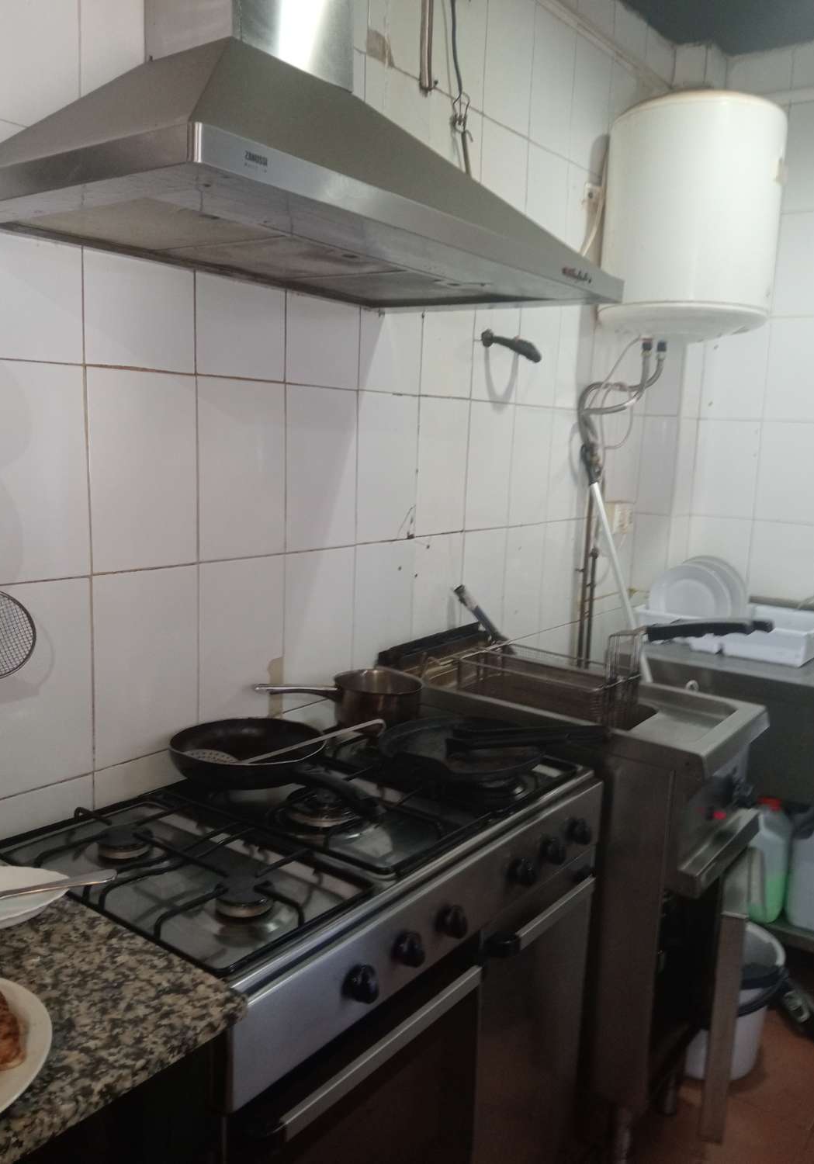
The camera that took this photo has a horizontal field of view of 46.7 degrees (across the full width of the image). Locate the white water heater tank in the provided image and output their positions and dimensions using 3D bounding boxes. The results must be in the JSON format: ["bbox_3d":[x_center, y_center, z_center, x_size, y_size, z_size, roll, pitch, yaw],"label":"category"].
[{"bbox_3d":[0.735,-0.926,2.444,0.440,0.550,0.437,9,11,36],"label":"white water heater tank"}]

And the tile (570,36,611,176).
[{"bbox_3d":[0.463,-1.210,2.412,0.010,0.300,0.200,9,11,36],"label":"tile"}]

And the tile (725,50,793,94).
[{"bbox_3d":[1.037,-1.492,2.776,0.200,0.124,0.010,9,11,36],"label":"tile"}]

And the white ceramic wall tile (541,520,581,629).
[{"bbox_3d":[0.423,-0.021,2.602,0.010,0.300,0.200,9,11,36],"label":"white ceramic wall tile"}]

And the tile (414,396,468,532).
[{"bbox_3d":[0.076,-0.254,2.077,0.010,0.300,0.200,9,11,36],"label":"tile"}]

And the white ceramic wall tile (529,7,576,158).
[{"bbox_3d":[0.344,-1.184,2.252,0.010,0.300,0.200,8,11,36],"label":"white ceramic wall tile"}]

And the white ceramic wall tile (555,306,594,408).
[{"bbox_3d":[0.444,-0.612,2.503,0.010,0.300,0.200,8,11,36],"label":"white ceramic wall tile"}]

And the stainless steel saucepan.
[{"bbox_3d":[-0.120,0.220,1.678,0.310,0.095,0.165,-2,10,-22],"label":"stainless steel saucepan"}]

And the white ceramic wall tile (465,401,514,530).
[{"bbox_3d":[0.195,-0.276,2.236,0.010,0.300,0.200,9,11,36],"label":"white ceramic wall tile"}]

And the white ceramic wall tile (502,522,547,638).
[{"bbox_3d":[0.302,-0.001,2.441,0.010,0.300,0.200,9,11,36],"label":"white ceramic wall tile"}]

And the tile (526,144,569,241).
[{"bbox_3d":[0.333,-0.889,2.300,0.010,0.300,0.200,9,11,36],"label":"tile"}]

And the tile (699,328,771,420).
[{"bbox_3d":[1.008,-0.651,2.910,0.200,0.300,0.010,9,11,36],"label":"tile"}]

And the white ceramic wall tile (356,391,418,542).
[{"bbox_3d":[-0.042,-0.232,1.913,0.010,0.300,0.200,8,11,36],"label":"white ceramic wall tile"}]

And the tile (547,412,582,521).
[{"bbox_3d":[0.433,-0.319,2.555,0.010,0.300,0.200,9,11,36],"label":"tile"}]

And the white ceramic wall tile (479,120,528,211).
[{"bbox_3d":[0.214,-0.868,2.140,0.010,0.300,0.200,9,11,36],"label":"white ceramic wall tile"}]

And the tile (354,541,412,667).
[{"bbox_3d":[-0.053,0.065,1.966,0.010,0.300,0.200,9,11,36],"label":"tile"}]

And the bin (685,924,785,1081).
[{"bbox_3d":[0.773,1.014,2.280,0.240,0.295,0.240,9,11,36],"label":"bin"}]

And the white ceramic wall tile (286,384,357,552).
[{"bbox_3d":[-0.163,-0.212,1.756,0.010,0.300,0.200,9,11,36],"label":"white ceramic wall tile"}]

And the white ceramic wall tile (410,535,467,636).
[{"bbox_3d":[0.068,0.043,2.119,0.010,0.300,0.200,8,11,36],"label":"white ceramic wall tile"}]

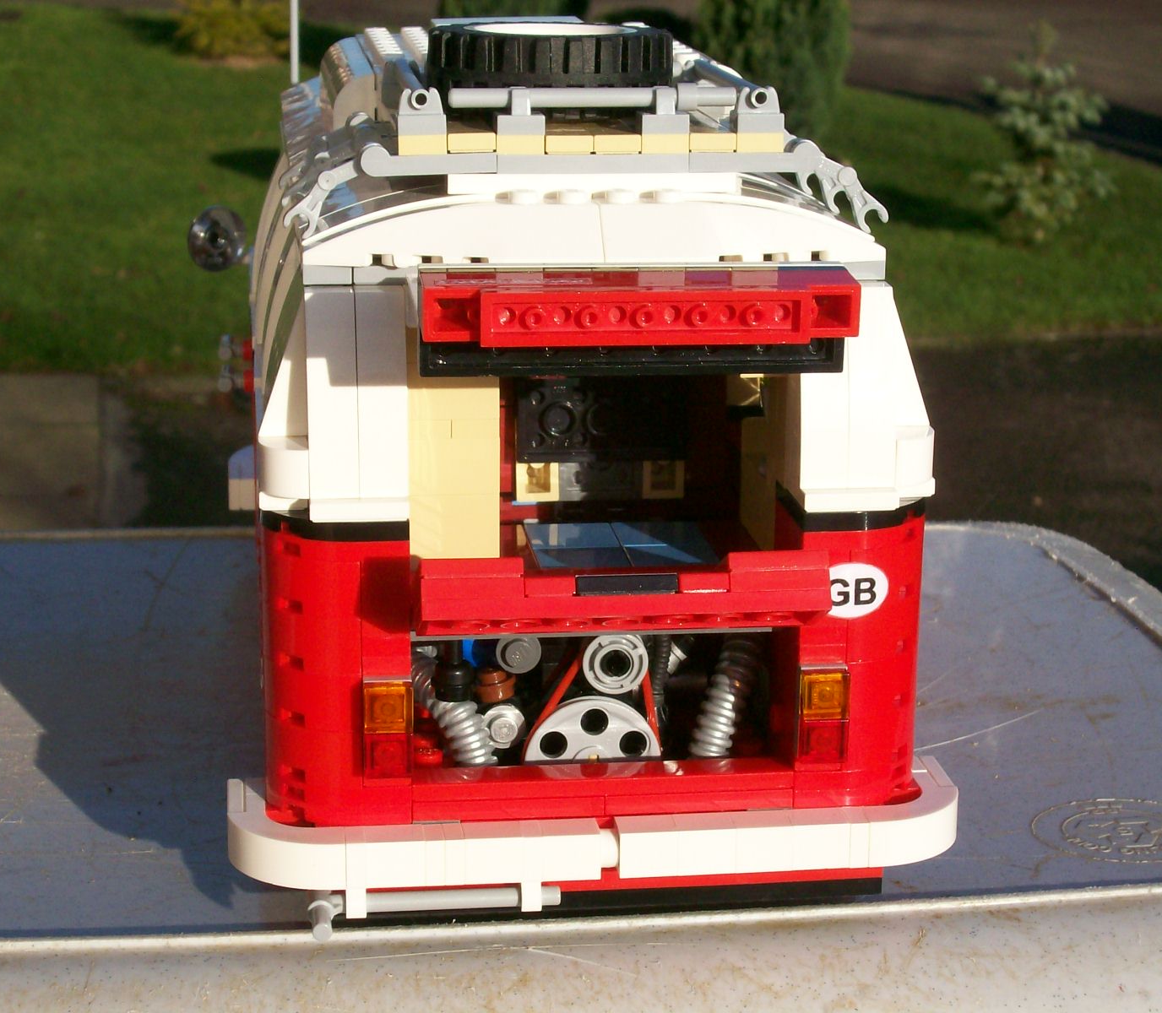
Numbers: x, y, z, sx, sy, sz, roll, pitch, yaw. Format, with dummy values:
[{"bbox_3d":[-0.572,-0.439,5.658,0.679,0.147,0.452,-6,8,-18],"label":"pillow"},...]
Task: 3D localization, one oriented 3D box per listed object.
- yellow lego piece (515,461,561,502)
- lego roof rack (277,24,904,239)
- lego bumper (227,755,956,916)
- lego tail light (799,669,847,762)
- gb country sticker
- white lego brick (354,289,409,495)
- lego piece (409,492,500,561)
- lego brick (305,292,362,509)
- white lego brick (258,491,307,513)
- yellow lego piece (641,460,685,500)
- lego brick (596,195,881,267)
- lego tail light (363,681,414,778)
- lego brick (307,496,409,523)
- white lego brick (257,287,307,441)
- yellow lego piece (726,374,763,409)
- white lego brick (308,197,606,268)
[{"bbox_3d":[-0.009,-0.006,0.517,0.008,0.008,0.009,-1,14,-7],"label":"yellow lego piece"},{"bbox_3d":[-0.002,-0.069,0.482,0.101,0.032,0.067,-1,14,-7],"label":"lego roof rack"},{"bbox_3d":[0.003,0.056,0.463,0.124,0.013,0.032,-1,15,-7],"label":"lego bumper"},{"bbox_3d":[0.040,0.034,0.453,0.008,0.016,0.004,-1,15,-7],"label":"lego tail light"},{"bbox_3d":[0.045,0.014,0.449,0.013,0.009,0.001,-1,15,-7],"label":"gb country sticker"},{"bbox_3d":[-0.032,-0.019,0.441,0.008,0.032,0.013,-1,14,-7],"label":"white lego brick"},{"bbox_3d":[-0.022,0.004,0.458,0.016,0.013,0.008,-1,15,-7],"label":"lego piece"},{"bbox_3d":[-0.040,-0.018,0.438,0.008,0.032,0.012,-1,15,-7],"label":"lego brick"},{"bbox_3d":[-0.049,-0.002,0.448,0.008,0.003,0.009,-1,14,-7],"label":"white lego brick"},{"bbox_3d":[0.015,-0.007,0.511,0.008,0.009,0.008,-1,15,-7],"label":"yellow lego piece"},{"bbox_3d":[0.026,-0.047,0.452,0.048,0.011,0.008,-1,15,-7],"label":"lego brick"},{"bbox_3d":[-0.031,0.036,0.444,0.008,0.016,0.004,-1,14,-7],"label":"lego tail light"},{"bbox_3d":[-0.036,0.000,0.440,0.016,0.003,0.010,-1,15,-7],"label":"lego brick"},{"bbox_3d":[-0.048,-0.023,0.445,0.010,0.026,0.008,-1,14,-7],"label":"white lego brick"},{"bbox_3d":[0.032,-0.024,0.536,0.008,0.008,0.008,-1,14,-7],"label":"yellow lego piece"},{"bbox_3d":[-0.021,-0.045,0.447,0.048,0.010,0.008,-1,14,-7],"label":"white lego brick"}]

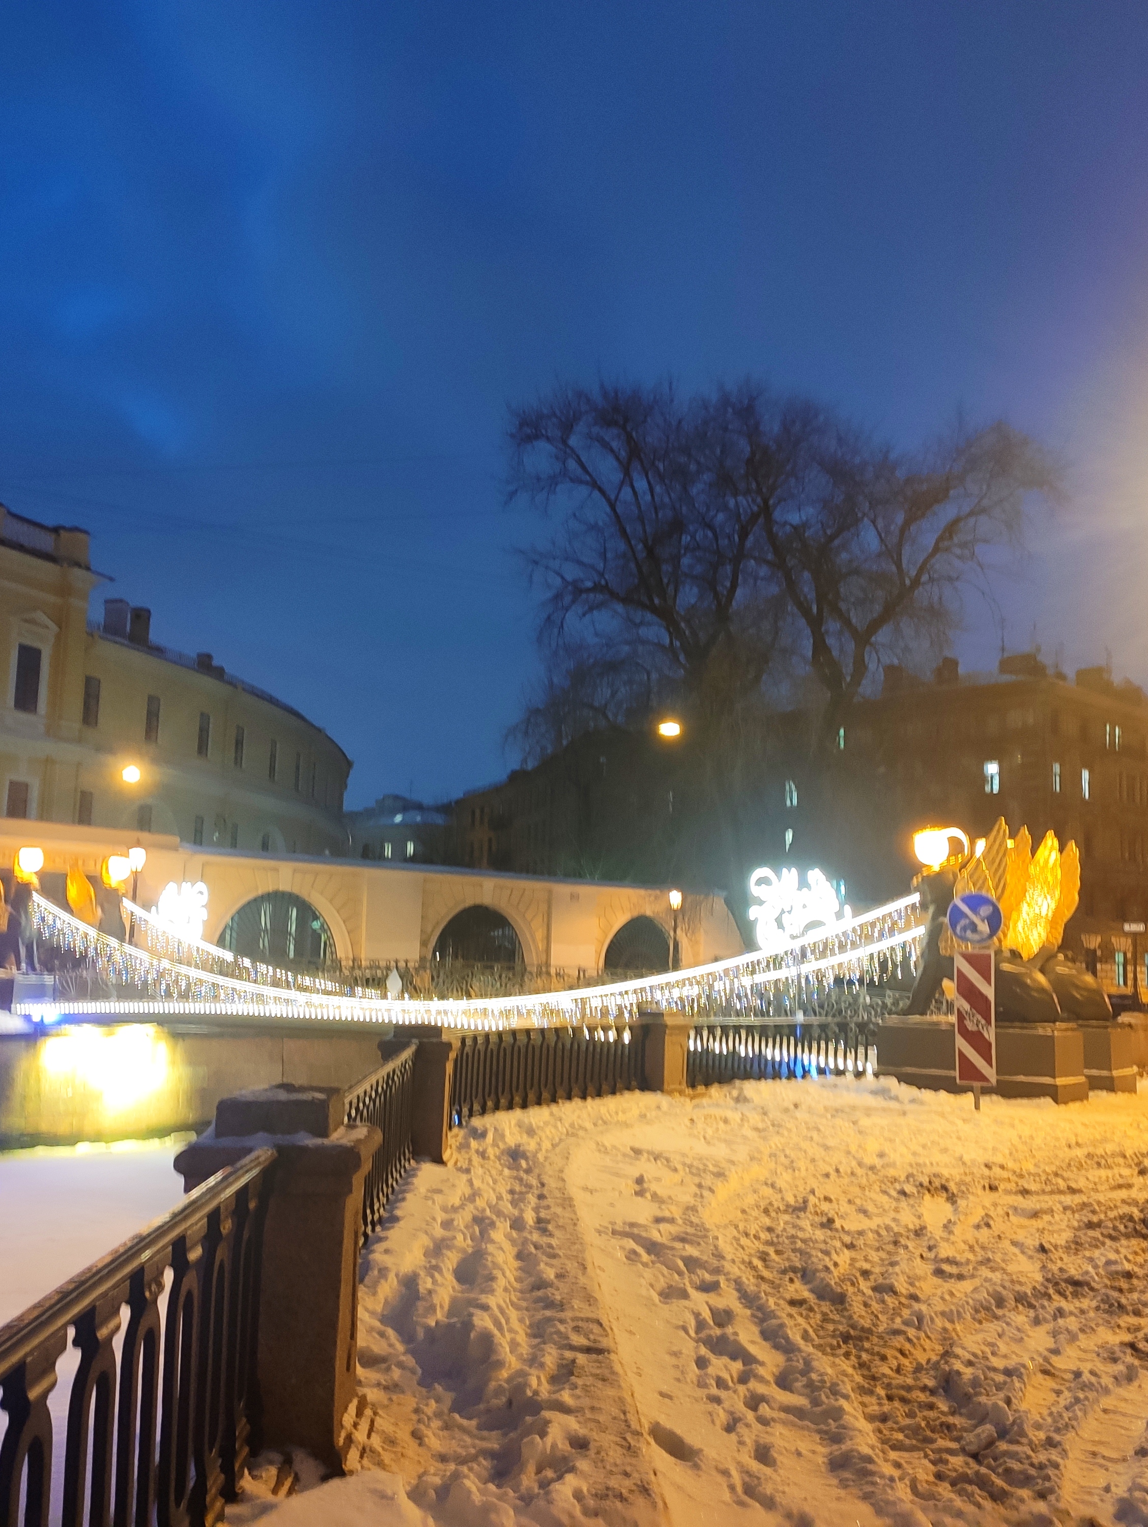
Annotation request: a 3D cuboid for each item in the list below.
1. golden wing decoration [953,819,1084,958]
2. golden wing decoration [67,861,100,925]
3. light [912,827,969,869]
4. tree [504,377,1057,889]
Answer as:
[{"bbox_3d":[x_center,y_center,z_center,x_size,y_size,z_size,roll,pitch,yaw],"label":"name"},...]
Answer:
[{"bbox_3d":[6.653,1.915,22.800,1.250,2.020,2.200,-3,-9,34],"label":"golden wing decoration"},{"bbox_3d":[-12.021,3.190,37.400,0.800,1.620,0.340,-3,-9,34],"label":"golden wing decoration"},{"bbox_3d":[5.502,1.274,22.900,0.720,0.620,0.480,-3,-9,34],"label":"light"},{"bbox_3d":[6.504,-2.047,54.000,17.500,20.000,14.000,2,-8,0],"label":"tree"}]

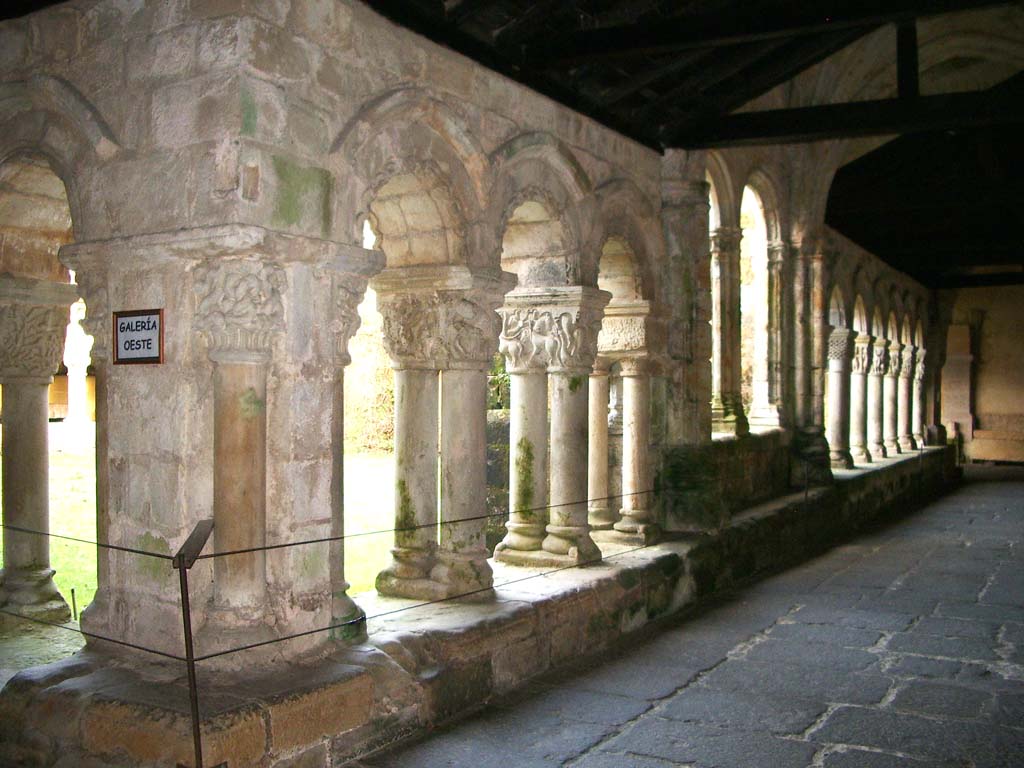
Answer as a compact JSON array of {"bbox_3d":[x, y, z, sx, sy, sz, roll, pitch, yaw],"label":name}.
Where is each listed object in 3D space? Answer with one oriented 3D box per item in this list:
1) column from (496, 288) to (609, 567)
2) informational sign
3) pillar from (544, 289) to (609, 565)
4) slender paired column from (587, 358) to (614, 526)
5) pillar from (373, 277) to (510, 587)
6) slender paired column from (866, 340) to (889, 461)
[{"bbox_3d":[0.260,0.279,6.820,0.658,1.767,0.432,0,-1,30],"label":"column"},{"bbox_3d":[-1.616,-0.200,4.478,0.316,0.232,0.029,0,-1,30],"label":"informational sign"},{"bbox_3d":[0.439,0.299,7.351,0.326,1.907,0.316,-1,-1,30],"label":"pillar"},{"bbox_3d":[0.666,0.471,7.879,0.275,1.335,0.275,0,-1,0],"label":"slender paired column"},{"bbox_3d":[-0.374,0.266,5.645,0.658,1.718,0.402,0,-1,30],"label":"pillar"},{"bbox_3d":[6.051,0.226,17.208,0.326,2.009,0.316,-1,-1,30],"label":"slender paired column"}]

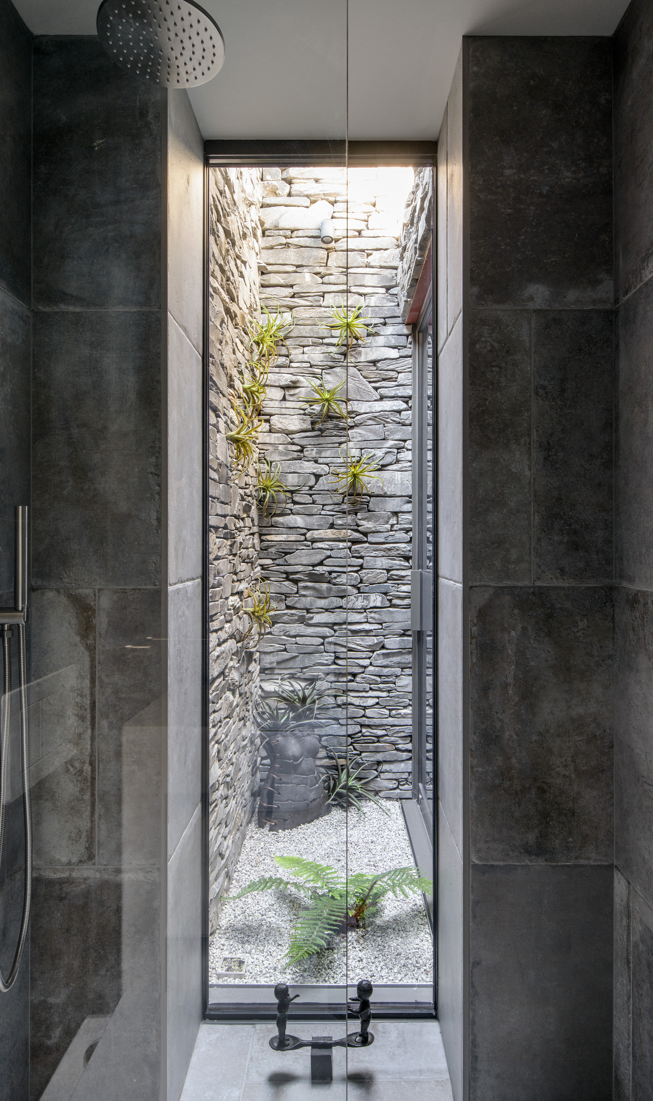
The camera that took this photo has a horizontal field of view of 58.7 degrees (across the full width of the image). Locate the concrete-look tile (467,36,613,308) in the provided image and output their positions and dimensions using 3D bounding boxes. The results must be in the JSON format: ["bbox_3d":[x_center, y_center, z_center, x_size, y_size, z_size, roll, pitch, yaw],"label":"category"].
[{"bbox_3d":[0.463,-0.818,1.263,0.316,0.588,0.012,0,0,0],"label":"concrete-look tile"}]

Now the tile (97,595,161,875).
[{"bbox_3d":[-0.424,0.383,1.259,0.140,0.601,0.012,0,0,0],"label":"tile"}]

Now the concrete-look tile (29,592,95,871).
[{"bbox_3d":[-0.567,0.383,1.259,0.142,0.601,0.012,0,0,0],"label":"concrete-look tile"}]

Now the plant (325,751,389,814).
[{"bbox_3d":[0.145,1.115,2.810,0.320,0.320,0.290,0,0,0],"label":"plant"}]

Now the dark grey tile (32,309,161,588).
[{"bbox_3d":[-0.495,-0.219,1.259,0.281,0.600,0.012,0,0,0],"label":"dark grey tile"}]

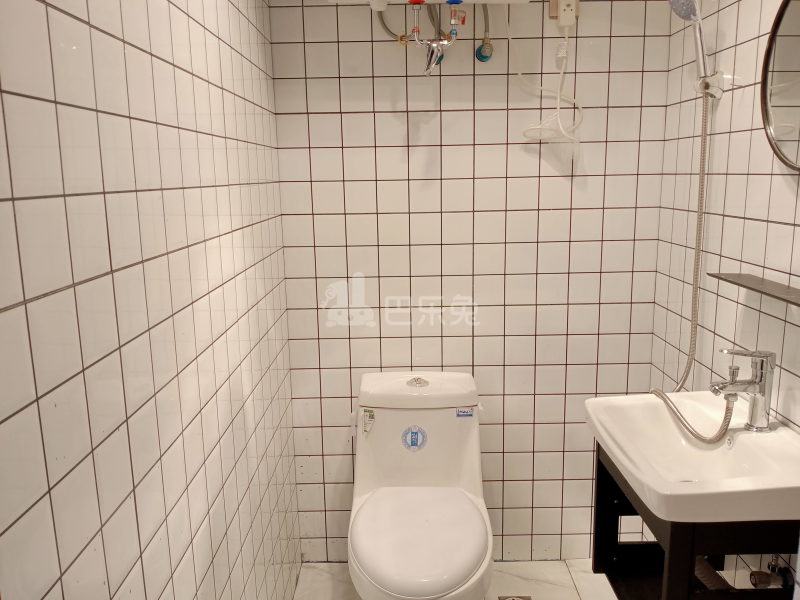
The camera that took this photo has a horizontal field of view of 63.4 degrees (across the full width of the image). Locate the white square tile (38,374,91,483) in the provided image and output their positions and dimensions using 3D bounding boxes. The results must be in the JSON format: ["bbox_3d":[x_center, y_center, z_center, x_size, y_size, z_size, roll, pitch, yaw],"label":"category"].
[{"bbox_3d":[-0.370,0.140,0.713,0.010,0.098,0.098,-1,11,0],"label":"white square tile"}]

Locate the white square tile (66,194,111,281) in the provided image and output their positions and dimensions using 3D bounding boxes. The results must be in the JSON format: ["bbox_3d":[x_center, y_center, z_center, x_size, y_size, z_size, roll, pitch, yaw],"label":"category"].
[{"bbox_3d":[-0.377,-0.076,0.778,0.010,0.099,0.099,-1,11,0],"label":"white square tile"}]

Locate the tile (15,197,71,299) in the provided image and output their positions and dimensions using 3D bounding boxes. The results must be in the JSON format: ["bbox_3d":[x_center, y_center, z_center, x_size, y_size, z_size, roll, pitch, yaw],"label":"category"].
[{"bbox_3d":[-0.378,-0.057,0.680,0.010,0.099,0.099,-1,11,0],"label":"tile"}]

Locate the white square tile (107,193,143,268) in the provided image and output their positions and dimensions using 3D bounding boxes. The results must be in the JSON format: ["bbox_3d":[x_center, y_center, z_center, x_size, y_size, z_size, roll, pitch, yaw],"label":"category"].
[{"bbox_3d":[-0.373,-0.094,0.872,0.010,0.098,0.098,-1,11,0],"label":"white square tile"}]

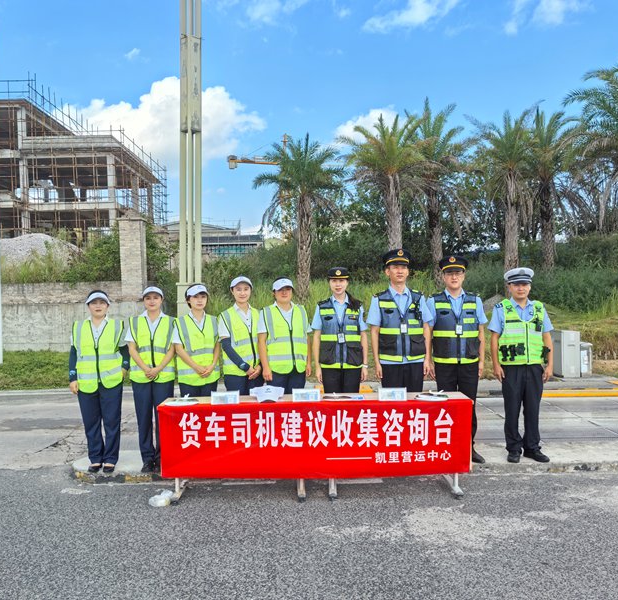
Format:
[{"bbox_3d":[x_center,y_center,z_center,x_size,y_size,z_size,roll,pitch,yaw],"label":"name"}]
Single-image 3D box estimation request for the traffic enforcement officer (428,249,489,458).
[{"bbox_3d":[1.341,0.534,5.663,0.530,1.854,0.310,0,3,1],"label":"traffic enforcement officer"}]

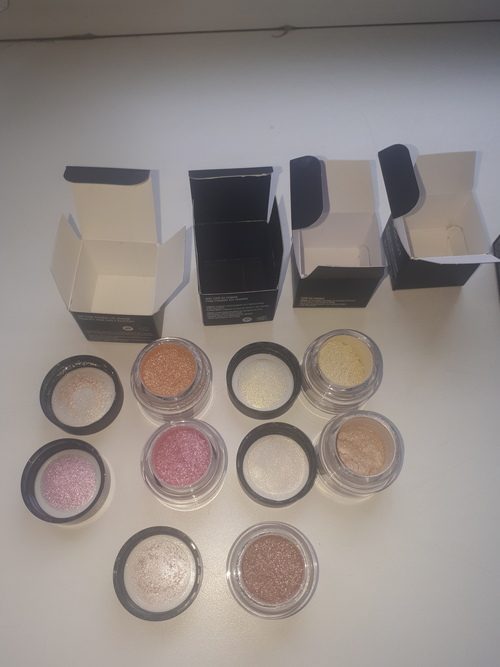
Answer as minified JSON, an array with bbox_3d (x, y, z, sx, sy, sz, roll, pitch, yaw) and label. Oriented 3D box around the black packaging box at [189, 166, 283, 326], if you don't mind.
[{"bbox_3d":[-0.007,-0.039,0.251,0.041,0.072,0.041,-5,67,-3],"label":"black packaging box"}]

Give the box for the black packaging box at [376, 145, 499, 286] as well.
[{"bbox_3d":[0.090,-0.052,0.260,0.052,0.068,0.051,-3,67,-2],"label":"black packaging box"}]

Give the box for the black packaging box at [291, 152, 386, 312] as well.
[{"bbox_3d":[0.041,-0.047,0.256,0.044,0.071,0.051,1,67,0],"label":"black packaging box"}]

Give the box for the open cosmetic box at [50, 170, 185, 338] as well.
[{"bbox_3d":[-0.057,-0.033,0.249,0.054,0.070,0.052,2,67,0],"label":"open cosmetic box"}]

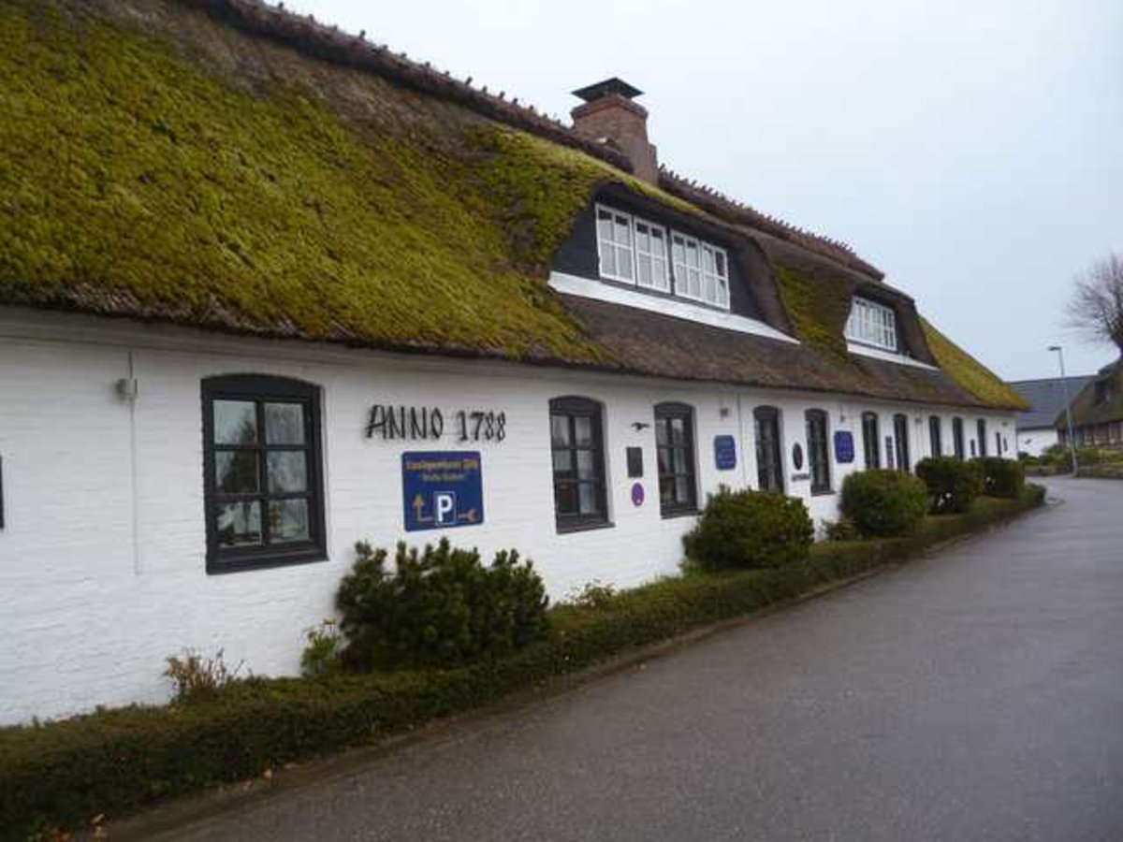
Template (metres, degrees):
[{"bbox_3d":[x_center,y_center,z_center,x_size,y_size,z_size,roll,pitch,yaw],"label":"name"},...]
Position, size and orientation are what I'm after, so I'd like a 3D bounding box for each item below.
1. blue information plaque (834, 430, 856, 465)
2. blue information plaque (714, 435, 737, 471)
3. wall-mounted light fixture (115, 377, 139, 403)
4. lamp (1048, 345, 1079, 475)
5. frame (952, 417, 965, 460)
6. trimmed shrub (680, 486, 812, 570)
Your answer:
[{"bbox_3d":[5.322,0.502,17.010,0.040,0.560,0.860,-6,-5,37],"label":"blue information plaque"},{"bbox_3d":[2.241,0.431,12.347,0.029,0.470,0.604,-6,-5,38],"label":"blue information plaque"},{"bbox_3d":[-2.828,-0.200,5.915,0.118,0.153,0.106,-6,-5,38],"label":"wall-mounted light fixture"},{"bbox_3d":[26.532,-0.544,48.000,0.800,6.750,0.250,-2,-4,-18],"label":"lamp"},{"bbox_3d":[9.441,0.636,21.594,0.142,1.392,0.991,-6,-5,38],"label":"frame"},{"bbox_3d":[2.223,1.364,11.070,1.357,1.103,1.534,-6,-5,38],"label":"trimmed shrub"}]

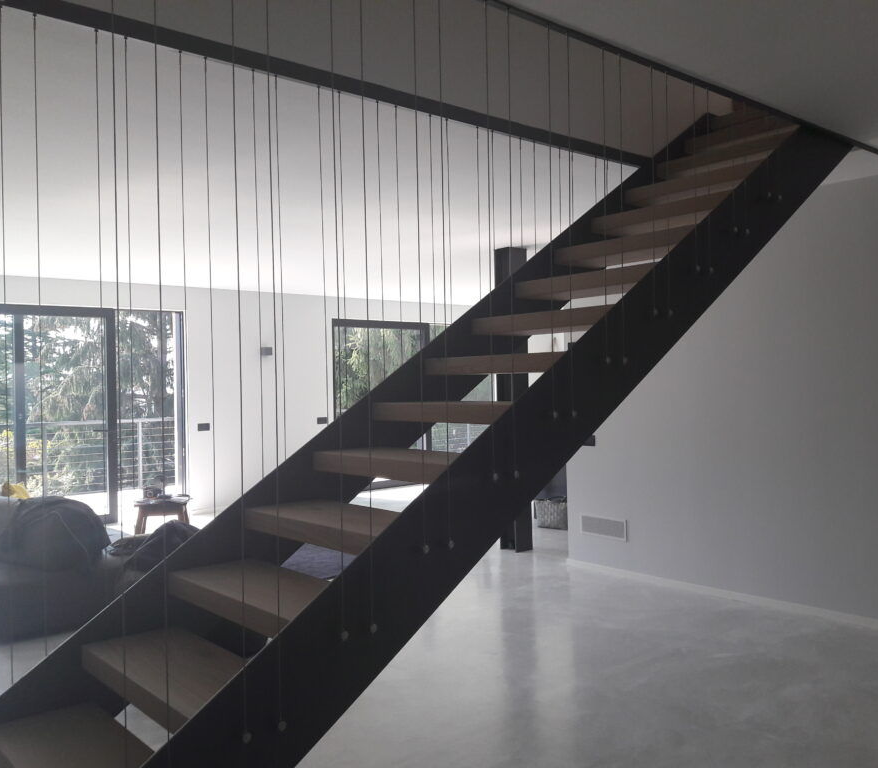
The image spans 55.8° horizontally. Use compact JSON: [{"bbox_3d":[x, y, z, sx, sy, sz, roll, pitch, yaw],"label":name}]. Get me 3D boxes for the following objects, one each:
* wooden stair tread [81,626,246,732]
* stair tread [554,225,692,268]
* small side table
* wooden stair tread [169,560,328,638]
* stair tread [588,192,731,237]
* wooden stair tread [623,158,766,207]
[{"bbox_3d":[-0.701,0.827,2.319,0.300,0.069,0.845,-1,0,-41],"label":"wooden stair tread"},{"bbox_3d":[0.953,-0.624,3.775,0.300,0.069,0.845,-1,0,-41],"label":"stair tread"},{"bbox_3d":[-2.551,1.313,7.676,0.490,0.450,0.330,-1,0,-12],"label":"small side table"},{"bbox_3d":[-0.494,0.645,2.501,0.300,0.069,0.845,-1,0,-41],"label":"wooden stair tread"},{"bbox_3d":[1.159,-0.806,3.958,0.300,0.069,0.845,-1,0,-41],"label":"stair tread"},{"bbox_3d":[1.399,-1.008,4.221,0.306,0.071,0.860,-1,0,-41],"label":"wooden stair tread"}]

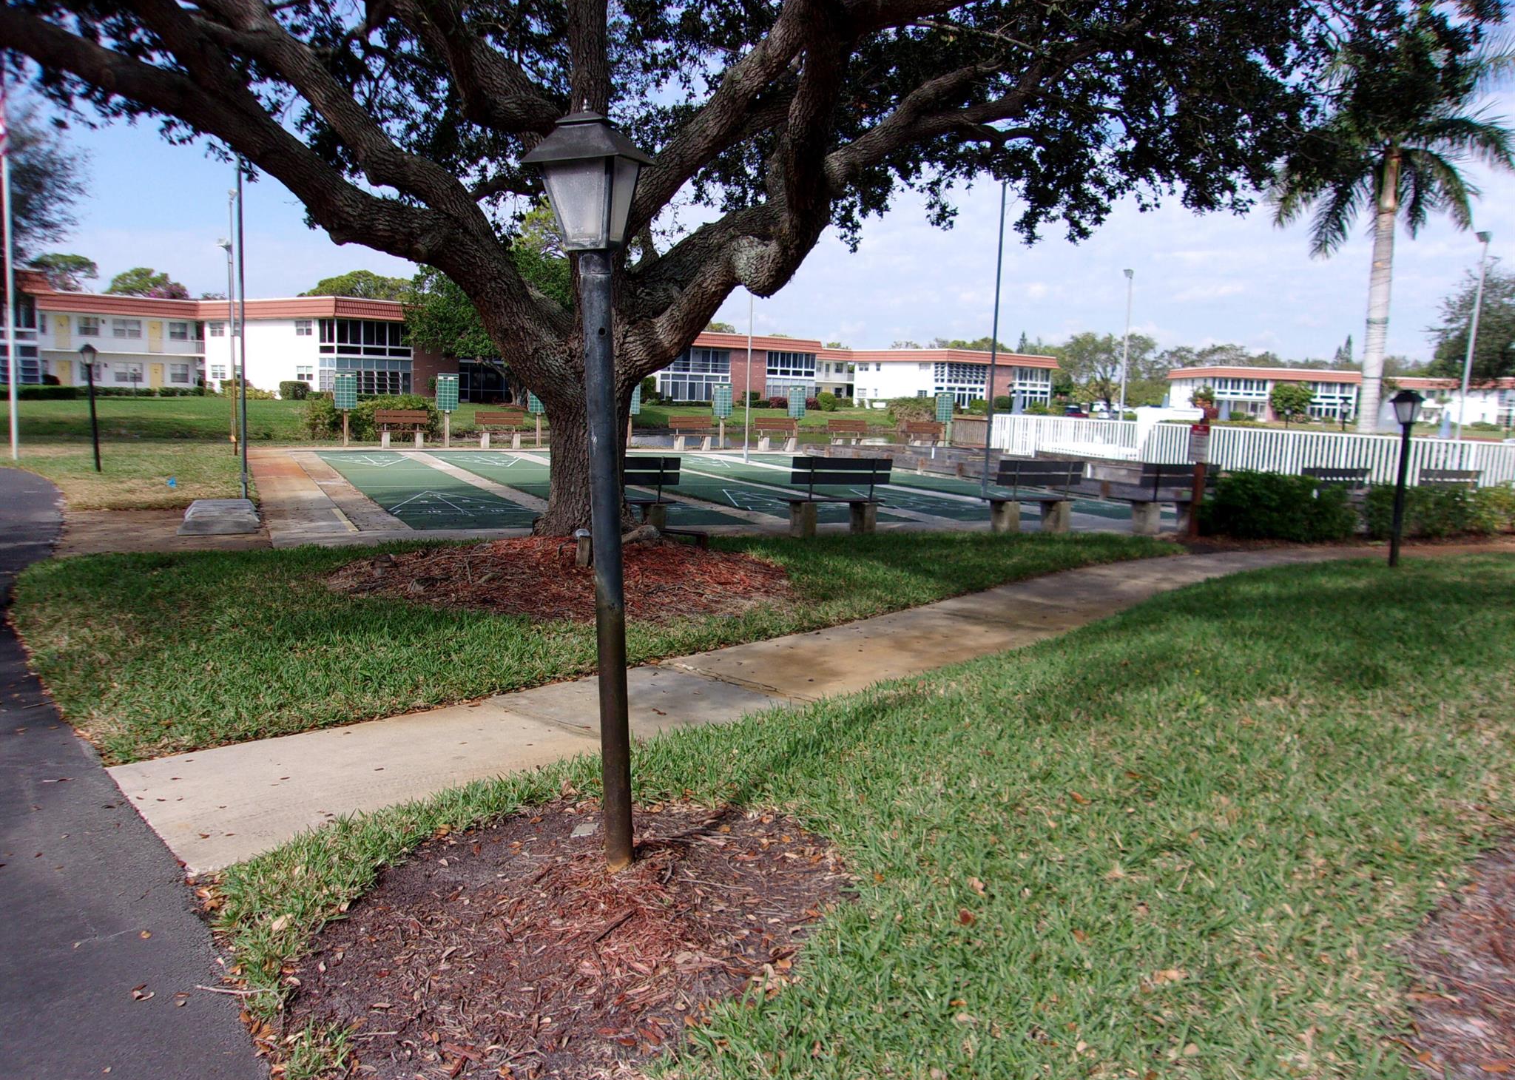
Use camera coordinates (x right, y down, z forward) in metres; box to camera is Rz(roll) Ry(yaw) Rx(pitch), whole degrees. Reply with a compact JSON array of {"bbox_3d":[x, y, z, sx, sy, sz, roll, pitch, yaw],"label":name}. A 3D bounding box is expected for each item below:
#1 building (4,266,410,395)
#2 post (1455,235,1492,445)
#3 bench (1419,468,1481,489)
[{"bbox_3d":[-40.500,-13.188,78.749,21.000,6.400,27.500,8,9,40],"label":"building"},{"bbox_3d":[15.939,-3.902,26.500,0.350,5.900,0.350,-1,8,-24],"label":"post"},{"bbox_3d":[10.095,-0.582,17.612,1.340,0.920,0.500,-1,8,-19],"label":"bench"}]

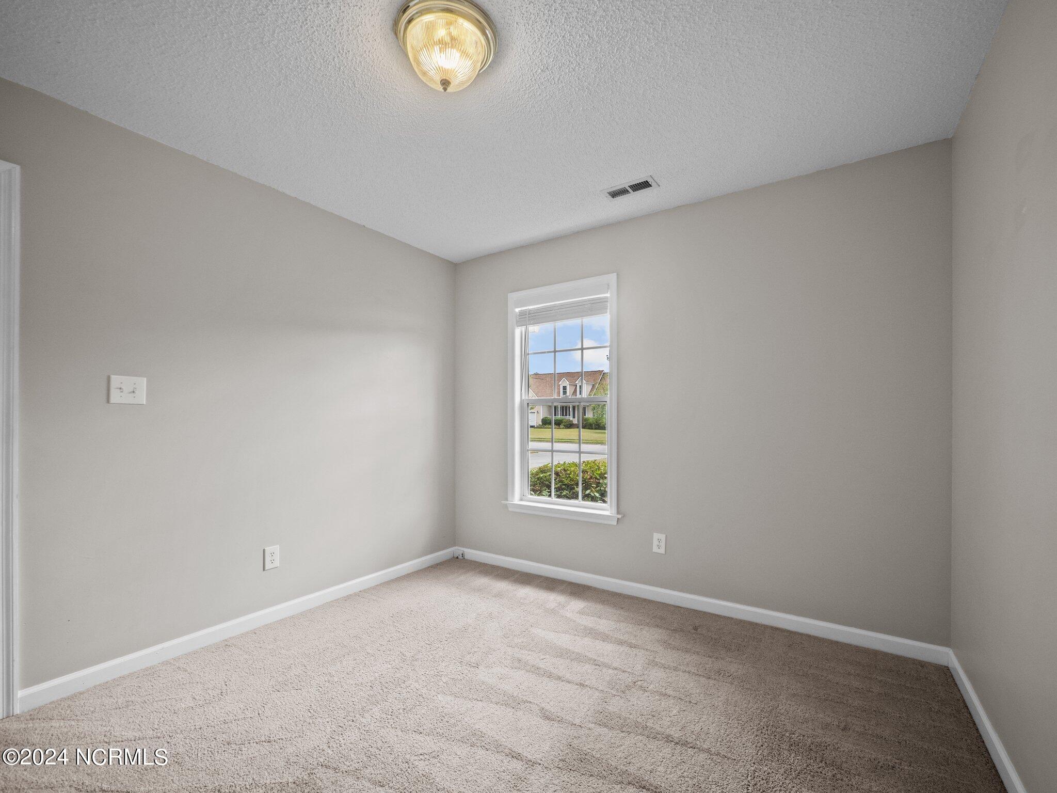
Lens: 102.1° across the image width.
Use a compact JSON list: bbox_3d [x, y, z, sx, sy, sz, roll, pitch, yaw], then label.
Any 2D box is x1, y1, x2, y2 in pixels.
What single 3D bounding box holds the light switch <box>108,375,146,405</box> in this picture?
[{"bbox_3d":[-1.791,-0.028,1.912,0.020,0.125,0.121,-1,-2,36],"label":"light switch"}]

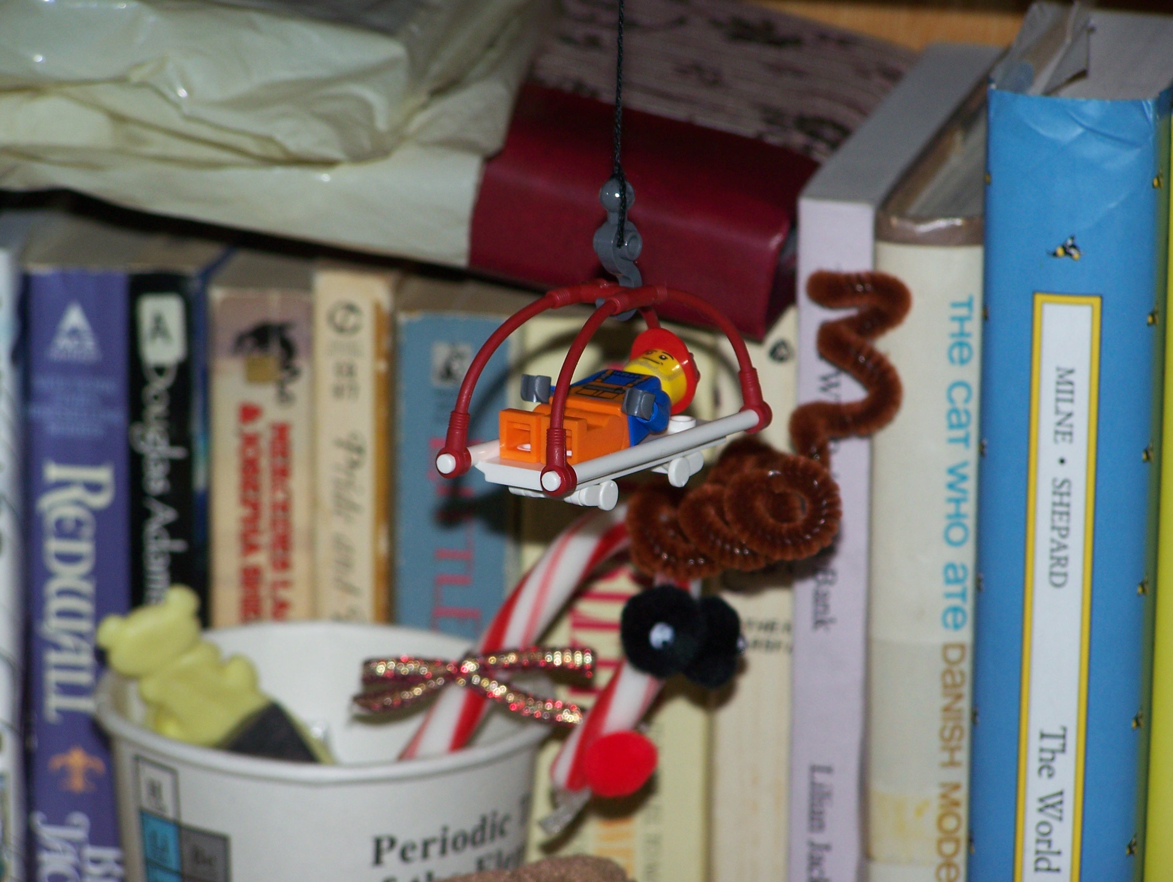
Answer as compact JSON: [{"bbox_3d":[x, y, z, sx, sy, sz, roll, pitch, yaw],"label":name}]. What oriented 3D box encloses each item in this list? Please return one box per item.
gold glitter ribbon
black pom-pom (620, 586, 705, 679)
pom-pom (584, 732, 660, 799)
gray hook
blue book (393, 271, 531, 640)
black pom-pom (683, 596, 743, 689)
[{"bbox_3d":[-0.020,0.043,1.238,0.042,0.012,0.009,2,18,5],"label":"gold glitter ribbon"},{"bbox_3d":[0.013,0.033,1.230,0.015,0.016,0.015,1,18,0],"label":"black pom-pom"},{"bbox_3d":[0.006,0.057,1.242,0.013,0.012,0.013,1,18,0],"label":"pom-pom"},{"bbox_3d":[0.005,-0.033,1.188,0.007,0.022,0.009,11,20,29],"label":"gray hook"},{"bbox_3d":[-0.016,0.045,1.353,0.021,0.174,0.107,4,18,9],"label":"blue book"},{"bbox_3d":[0.020,0.035,1.241,0.015,0.016,0.015,4,18,10],"label":"black pom-pom"}]

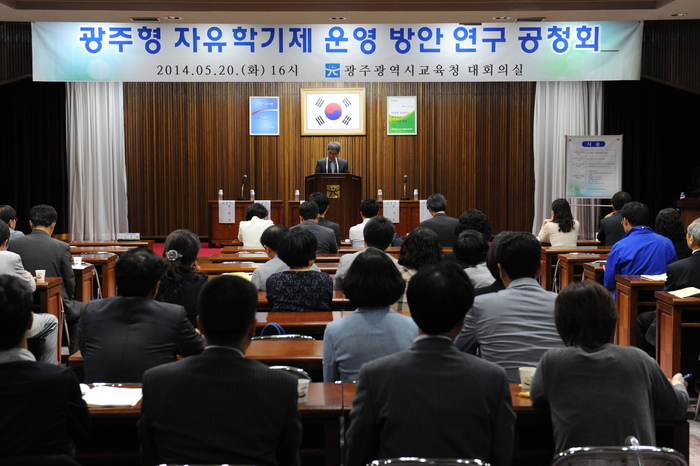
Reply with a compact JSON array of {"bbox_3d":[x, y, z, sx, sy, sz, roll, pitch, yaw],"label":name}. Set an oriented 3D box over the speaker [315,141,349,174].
[{"bbox_3d":[-0.267,-0.546,16.794,0.500,1.660,0.400,0,3,-1],"label":"speaker"}]

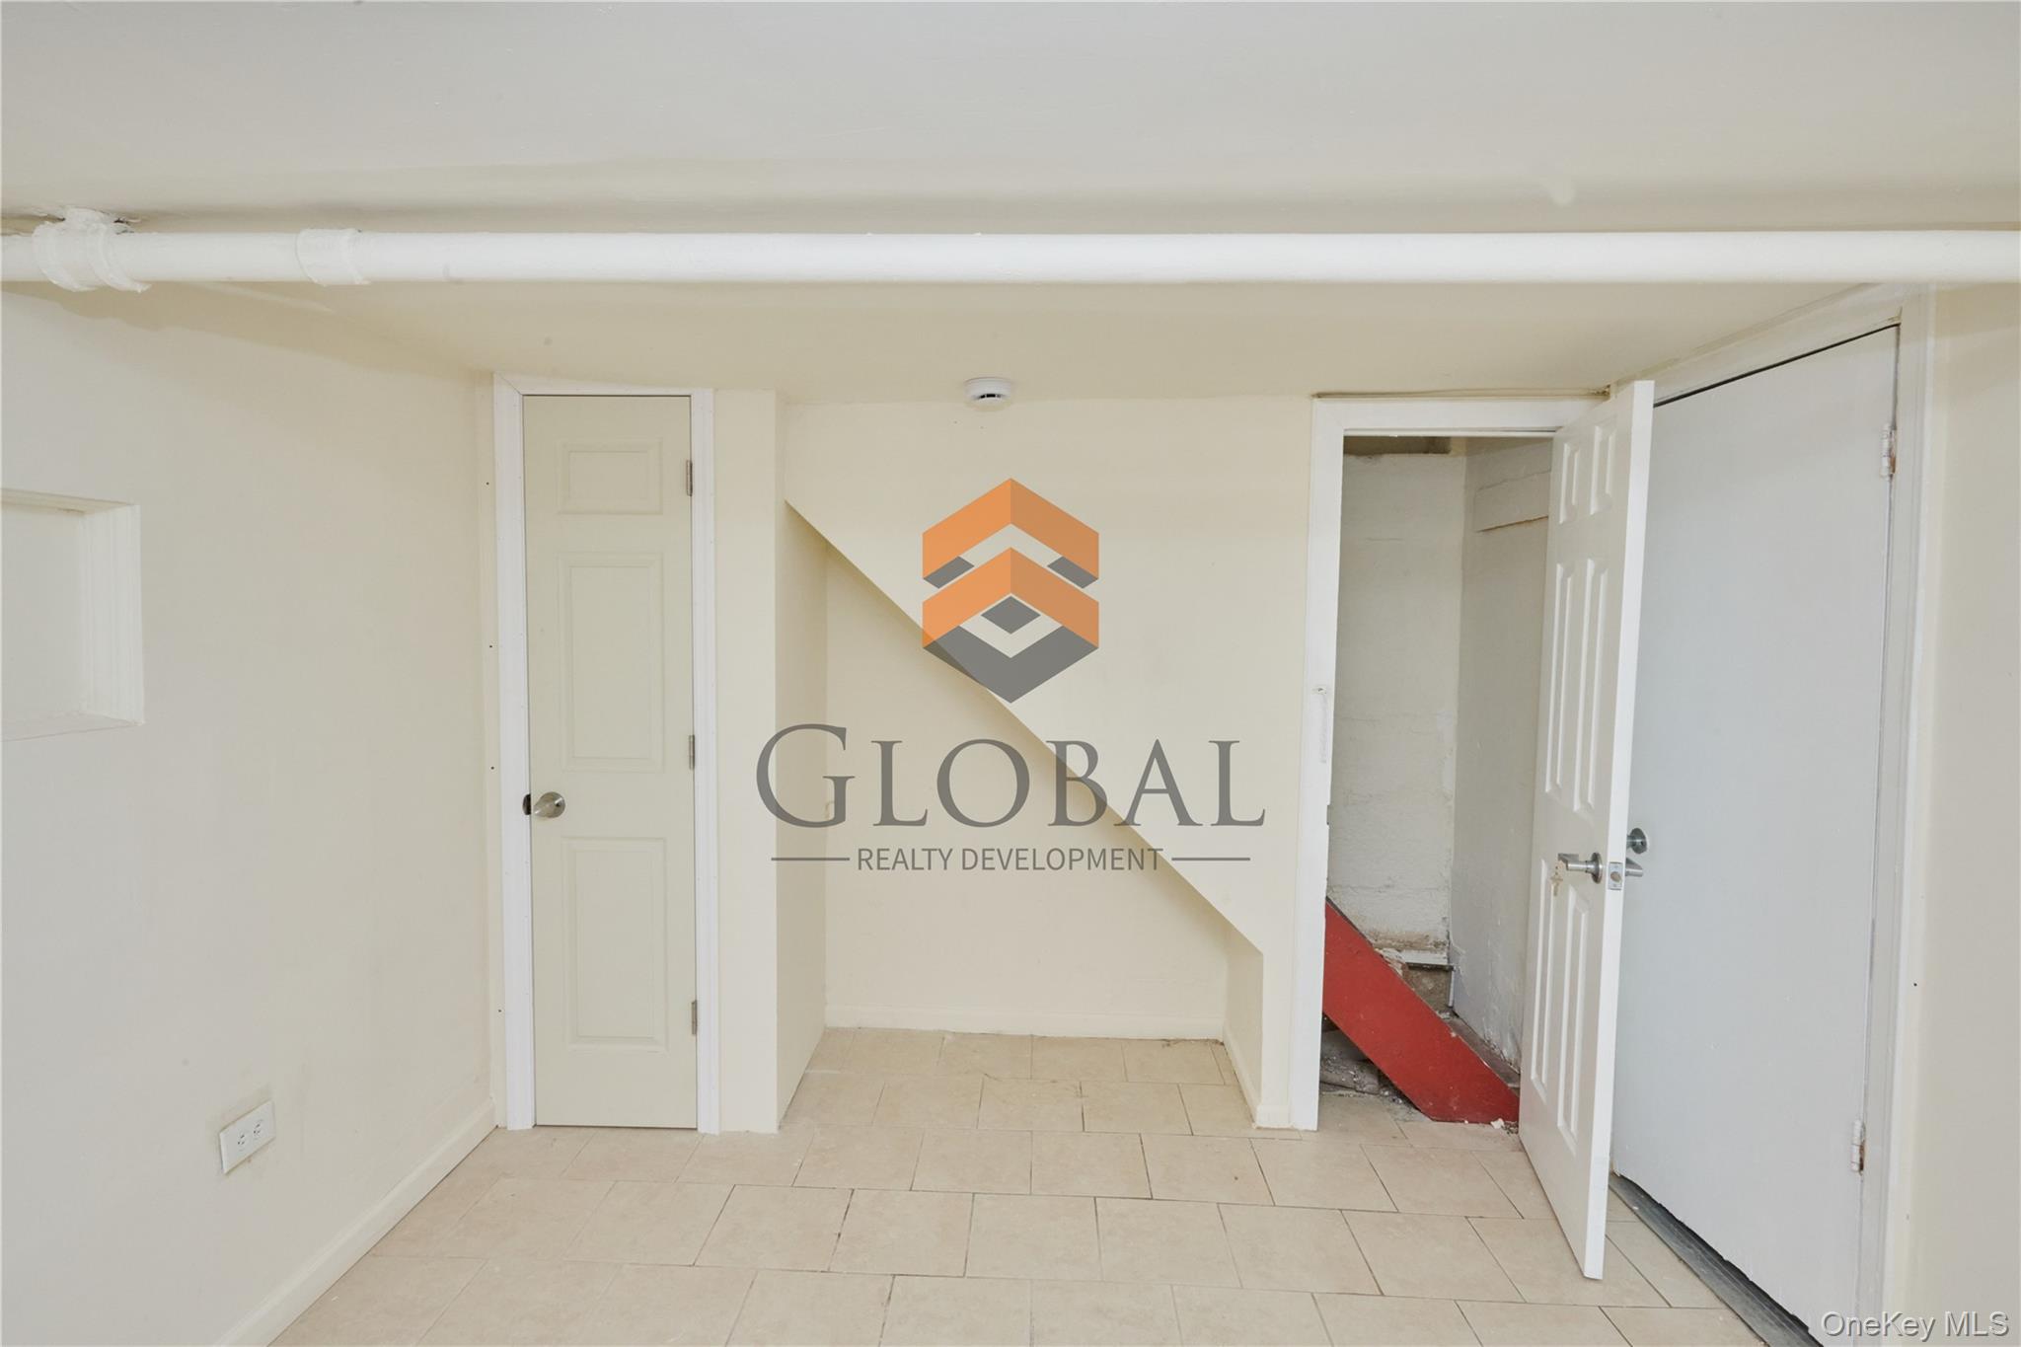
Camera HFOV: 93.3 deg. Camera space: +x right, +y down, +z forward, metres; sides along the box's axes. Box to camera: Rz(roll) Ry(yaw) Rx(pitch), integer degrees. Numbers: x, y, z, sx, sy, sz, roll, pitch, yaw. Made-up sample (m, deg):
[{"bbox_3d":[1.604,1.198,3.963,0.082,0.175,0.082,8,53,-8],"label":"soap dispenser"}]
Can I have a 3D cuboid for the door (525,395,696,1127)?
[{"bbox_3d":[-1.103,0.261,2.655,0.457,2.030,0.040,1,3,0],"label":"door"}]

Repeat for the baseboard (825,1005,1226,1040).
[{"bbox_3d":[0.038,1.221,3.316,1.385,0.080,0.015,1,3,2],"label":"baseboard"}]

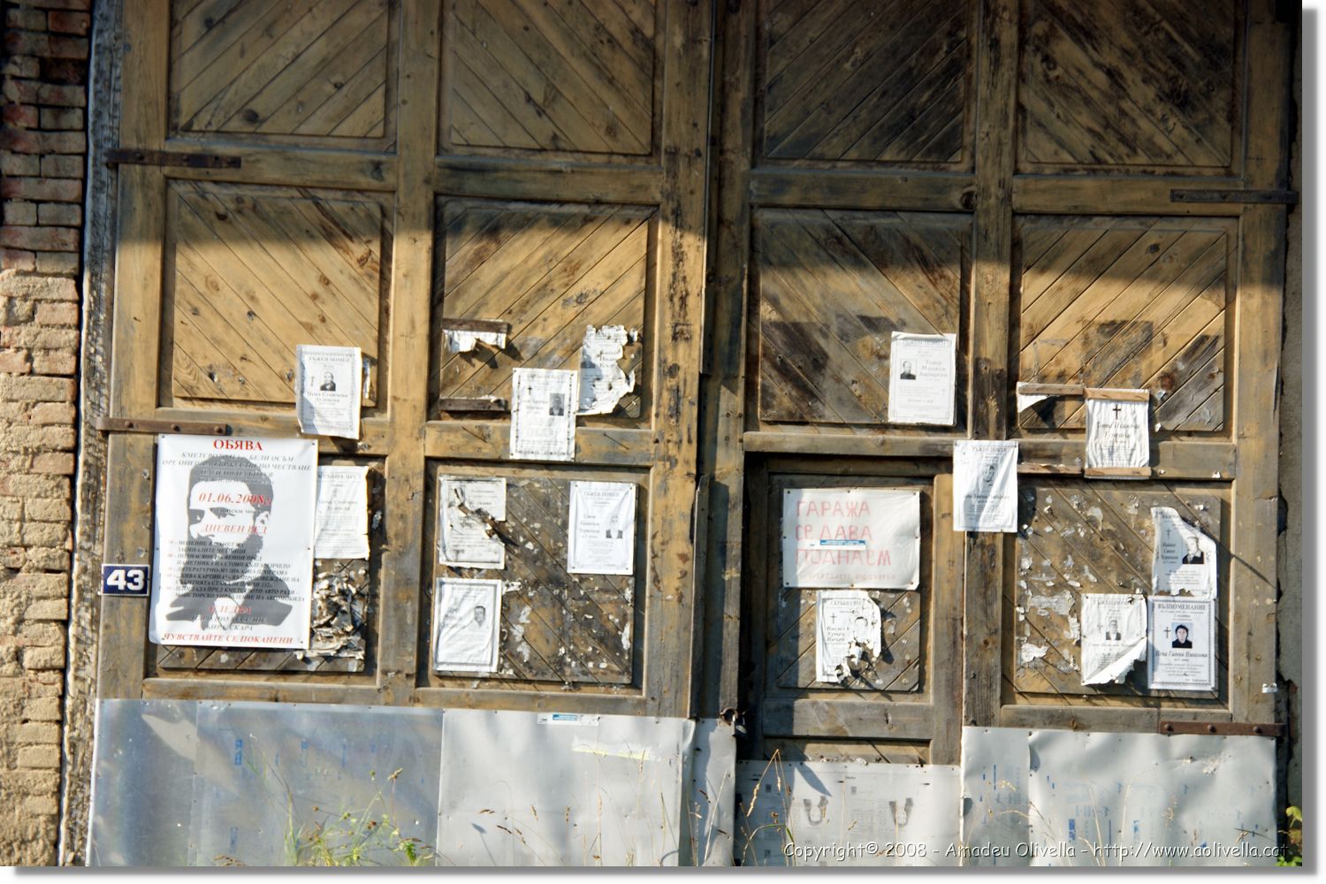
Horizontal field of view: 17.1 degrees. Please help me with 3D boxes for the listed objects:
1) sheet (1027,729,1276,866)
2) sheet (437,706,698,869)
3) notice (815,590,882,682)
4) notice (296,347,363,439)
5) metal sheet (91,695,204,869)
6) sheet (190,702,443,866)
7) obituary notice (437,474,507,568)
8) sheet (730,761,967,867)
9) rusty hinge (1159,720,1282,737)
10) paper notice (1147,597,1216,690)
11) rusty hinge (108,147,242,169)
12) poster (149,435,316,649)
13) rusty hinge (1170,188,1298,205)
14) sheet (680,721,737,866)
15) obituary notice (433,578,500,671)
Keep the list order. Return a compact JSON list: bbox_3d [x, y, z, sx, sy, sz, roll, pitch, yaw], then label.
[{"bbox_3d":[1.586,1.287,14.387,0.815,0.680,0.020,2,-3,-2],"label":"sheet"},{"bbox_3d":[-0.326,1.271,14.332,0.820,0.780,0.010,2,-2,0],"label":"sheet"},{"bbox_3d":[0.604,0.631,14.360,0.211,0.298,0.020,1,0,0],"label":"notice"},{"bbox_3d":[-1.085,-0.164,14.352,0.212,0.298,0.015,2,-3,-2],"label":"notice"},{"bbox_3d":[-1.681,1.173,14.330,0.340,0.680,0.015,3,0,0],"label":"metal sheet"},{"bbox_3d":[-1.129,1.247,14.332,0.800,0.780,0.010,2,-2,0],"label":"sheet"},{"bbox_3d":[-0.617,0.261,14.340,0.213,0.298,0.025,1,0,0],"label":"obituary notice"},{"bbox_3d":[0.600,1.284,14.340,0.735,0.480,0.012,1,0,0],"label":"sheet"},{"bbox_3d":[1.810,0.932,14.344,0.405,0.042,0.020,1,-2,0],"label":"rusty hinge"},{"bbox_3d":[1.687,0.654,14.350,0.222,0.300,0.010,0,0,0],"label":"paper notice"},{"bbox_3d":[-1.594,-0.922,14.396,0.440,0.045,0.020,3,-2,0],"label":"rusty hinge"},{"bbox_3d":[-1.389,0.323,14.331,0.515,0.682,0.012,2,-3,-2],"label":"poster"},{"bbox_3d":[1.875,-0.805,14.477,0.420,0.045,0.020,2,-3,-2],"label":"rusty hinge"},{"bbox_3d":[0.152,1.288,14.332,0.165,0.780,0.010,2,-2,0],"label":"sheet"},{"bbox_3d":[-0.634,0.595,14.346,0.212,0.299,0.010,2,-3,-2],"label":"obituary notice"}]

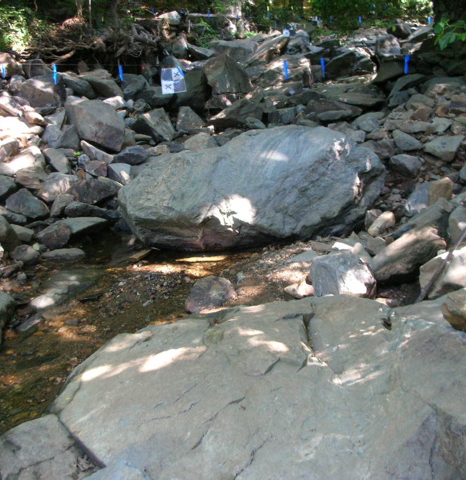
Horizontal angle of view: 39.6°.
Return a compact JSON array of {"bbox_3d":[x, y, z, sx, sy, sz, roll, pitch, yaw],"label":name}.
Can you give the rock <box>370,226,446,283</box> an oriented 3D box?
[{"bbox_3d":[0.949,0.084,3.520,0.420,0.190,0.200,-17,25,-35],"label":"rock"}]

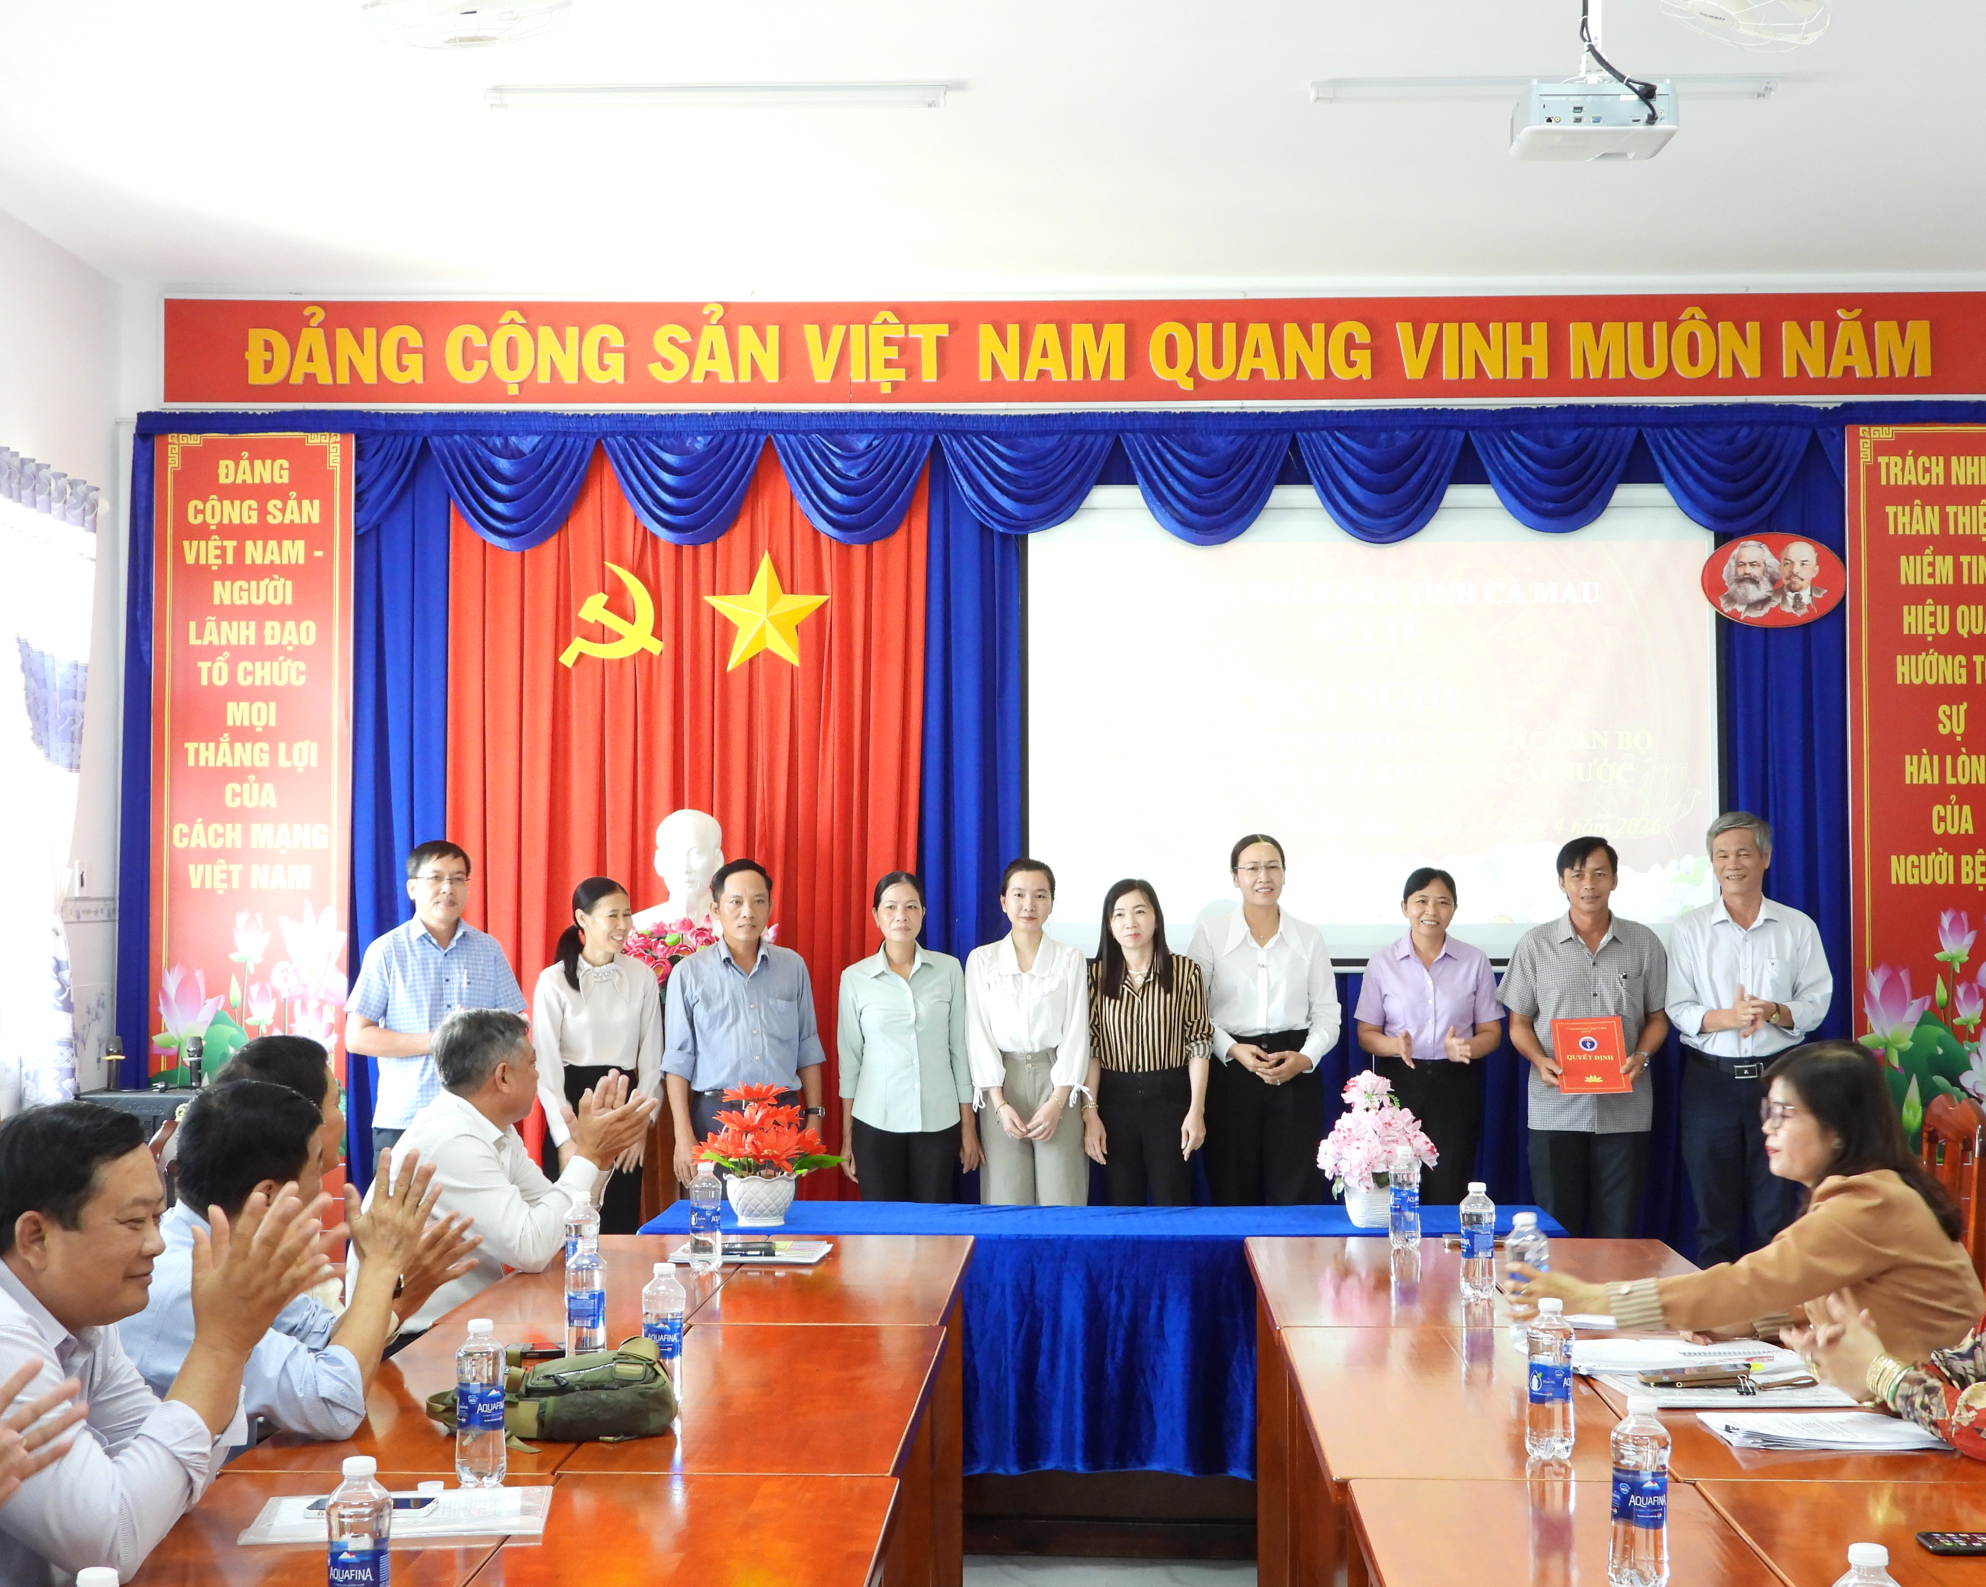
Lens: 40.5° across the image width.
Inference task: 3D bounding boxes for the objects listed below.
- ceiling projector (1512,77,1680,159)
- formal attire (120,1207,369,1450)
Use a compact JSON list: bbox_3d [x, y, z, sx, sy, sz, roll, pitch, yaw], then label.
[{"bbox_3d":[1.249,-1.399,5.607,0.310,0.100,0.250,0,-2,3],"label":"ceiling projector"},{"bbox_3d":[-1.135,0.890,4.010,0.440,0.552,0.480,1,-2,-19],"label":"formal attire"}]

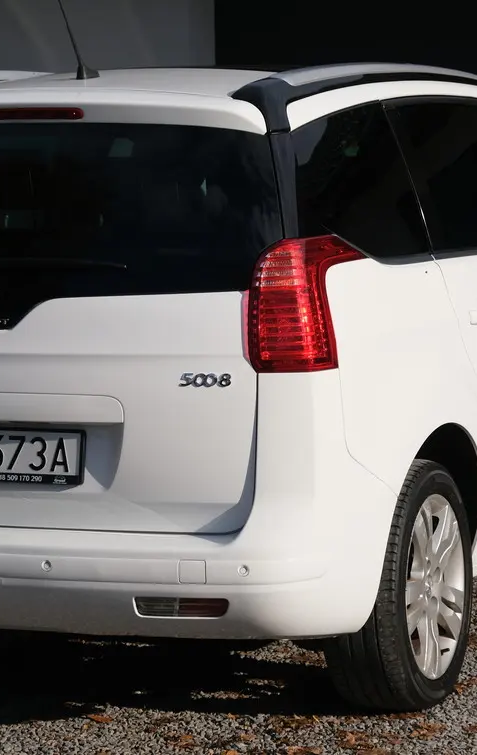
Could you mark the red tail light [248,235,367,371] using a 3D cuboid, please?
[{"bbox_3d":[0.161,-0.178,6.119,0.215,0.315,0.310,1,6,23],"label":"red tail light"}]

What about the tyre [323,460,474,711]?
[{"bbox_3d":[0.411,0.527,6.681,0.225,0.650,0.650,1,6,23],"label":"tyre"}]

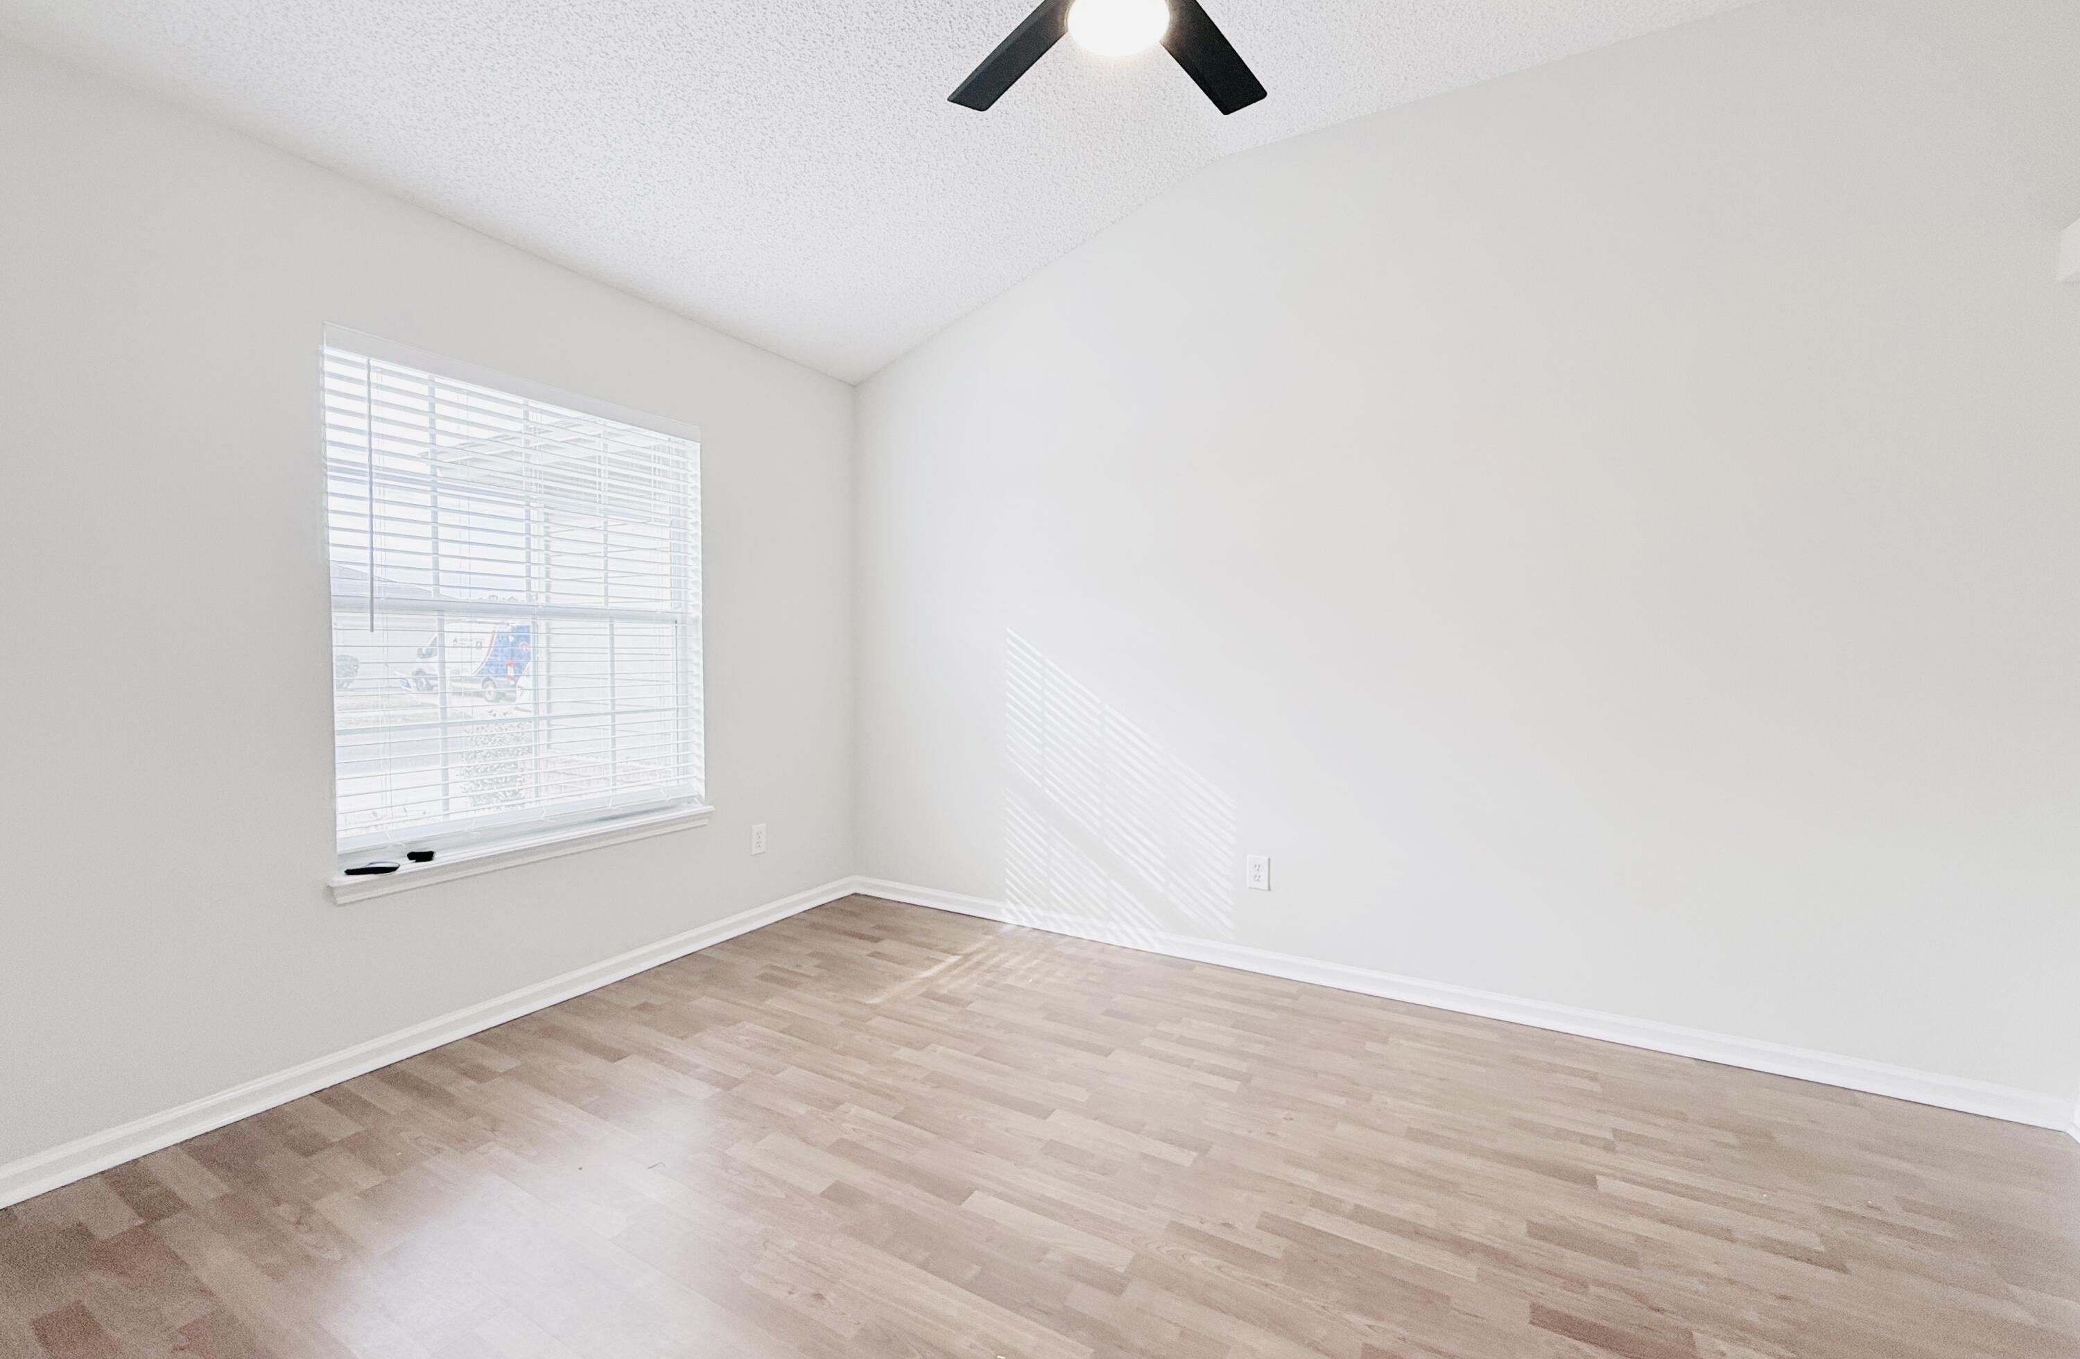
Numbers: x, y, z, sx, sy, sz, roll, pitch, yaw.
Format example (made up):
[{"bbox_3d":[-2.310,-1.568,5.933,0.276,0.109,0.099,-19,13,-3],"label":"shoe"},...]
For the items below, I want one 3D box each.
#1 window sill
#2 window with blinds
[{"bbox_3d":[-1.624,0.551,2.790,0.095,0.075,1.235,2,3,29],"label":"window sill"},{"bbox_3d":[-1.623,-0.222,2.763,0.080,1.453,1.180,2,3,29],"label":"window with blinds"}]

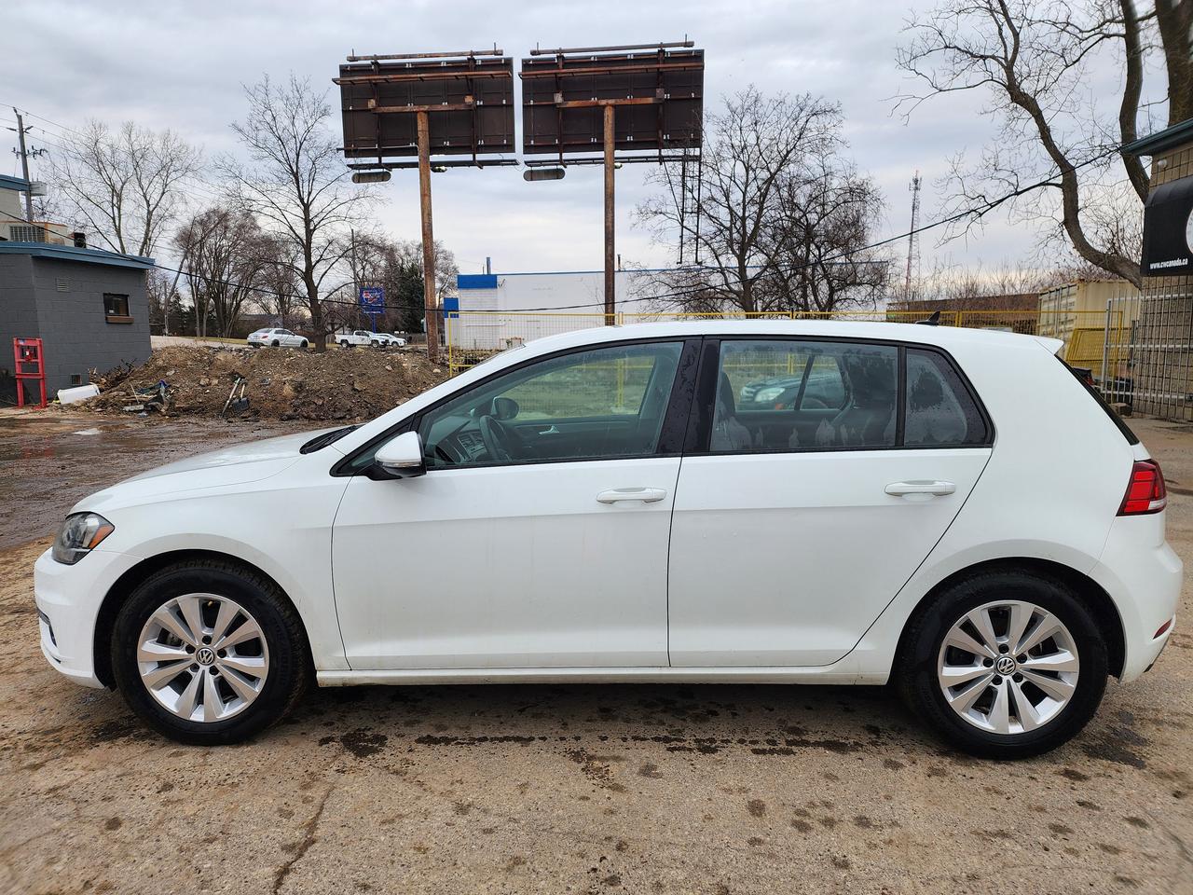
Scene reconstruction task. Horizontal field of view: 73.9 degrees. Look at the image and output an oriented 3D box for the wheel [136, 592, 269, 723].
[{"bbox_3d":[-1.303,0.684,2.722,0.434,0.434,0.180,0,9,2],"label":"wheel"}]

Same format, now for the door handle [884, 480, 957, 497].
[{"bbox_3d":[1.008,0.126,2.466,0.216,0.045,0.050,0,7,2],"label":"door handle"}]

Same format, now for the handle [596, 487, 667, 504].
[{"bbox_3d":[0.113,0.151,2.501,0.219,0.045,0.050,0,7,2],"label":"handle"}]

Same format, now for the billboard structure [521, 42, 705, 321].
[{"bbox_3d":[0.560,-8.260,27.670,6.400,10.800,1.800,1,9,9],"label":"billboard structure"}]

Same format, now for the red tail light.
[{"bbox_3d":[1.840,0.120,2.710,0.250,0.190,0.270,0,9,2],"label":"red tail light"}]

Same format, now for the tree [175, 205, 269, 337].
[{"bbox_3d":[-42.958,-20.067,91.010,10.700,14.740,9.500,0,7,0],"label":"tree"}]

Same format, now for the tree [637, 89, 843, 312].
[{"bbox_3d":[4.980,-7.550,27.700,7.400,9.500,7.000,0,9,0],"label":"tree"}]

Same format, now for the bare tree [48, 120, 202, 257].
[{"bbox_3d":[-34.700,-15.600,58.300,11.300,16.100,10.500,0,9,0],"label":"bare tree"}]

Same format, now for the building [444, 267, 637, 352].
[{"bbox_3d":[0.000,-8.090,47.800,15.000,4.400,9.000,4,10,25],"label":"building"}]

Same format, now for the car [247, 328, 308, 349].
[{"bbox_3d":[-24.100,-8.290,60.000,1.820,1.430,4.700,4,10,26],"label":"car"}]

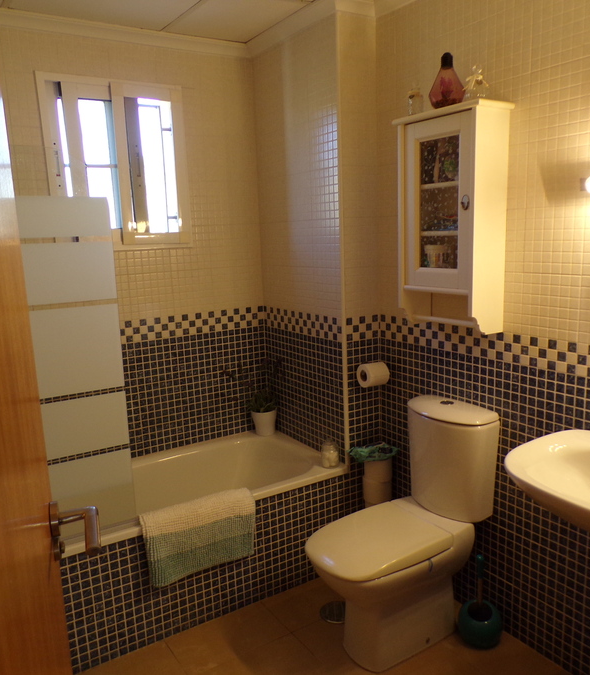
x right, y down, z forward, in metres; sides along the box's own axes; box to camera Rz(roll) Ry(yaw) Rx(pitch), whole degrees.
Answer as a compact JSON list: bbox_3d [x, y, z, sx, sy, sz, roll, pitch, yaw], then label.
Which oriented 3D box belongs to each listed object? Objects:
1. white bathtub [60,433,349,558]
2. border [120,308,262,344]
[{"bbox_3d":[-0.644,0.820,2.525,1.660,0.450,0.690,-8,12,-32],"label":"white bathtub"},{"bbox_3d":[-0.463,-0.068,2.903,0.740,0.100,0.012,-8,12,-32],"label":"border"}]

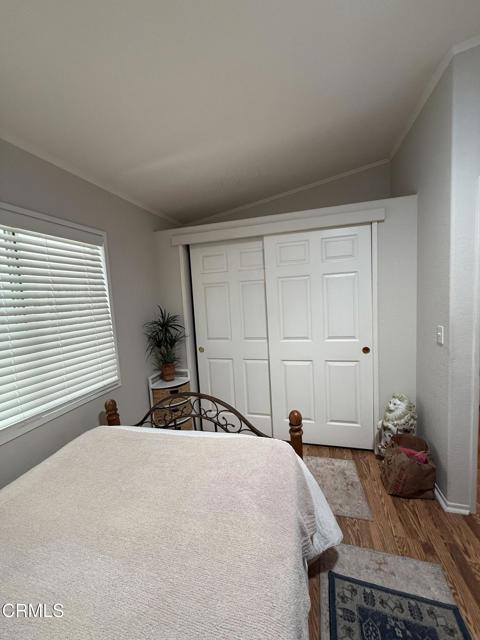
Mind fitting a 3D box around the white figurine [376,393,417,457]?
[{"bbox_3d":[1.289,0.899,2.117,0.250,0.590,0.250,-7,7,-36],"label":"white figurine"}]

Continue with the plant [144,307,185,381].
[{"bbox_3d":[-0.710,0.250,2.568,0.370,0.760,0.370,-2,6,16],"label":"plant"}]

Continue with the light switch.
[{"bbox_3d":[1.311,0.104,1.698,0.015,0.120,0.075,-2,6,16],"label":"light switch"}]

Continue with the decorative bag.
[{"bbox_3d":[1.218,1.041,1.881,0.310,0.360,0.220,-2,6,16],"label":"decorative bag"}]

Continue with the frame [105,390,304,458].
[{"bbox_3d":[-0.286,0.903,1.768,1.450,0.830,0.080,-2,6,16],"label":"frame"}]

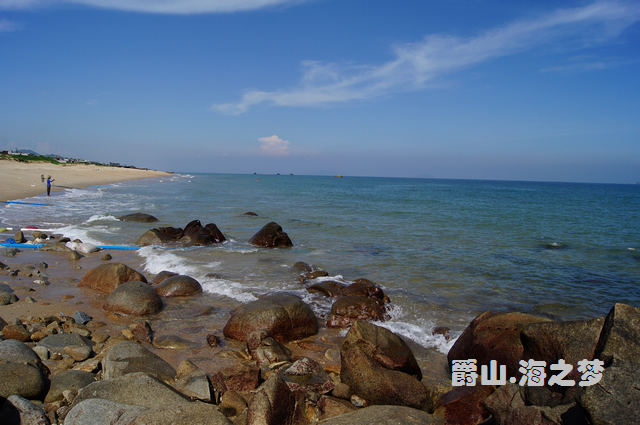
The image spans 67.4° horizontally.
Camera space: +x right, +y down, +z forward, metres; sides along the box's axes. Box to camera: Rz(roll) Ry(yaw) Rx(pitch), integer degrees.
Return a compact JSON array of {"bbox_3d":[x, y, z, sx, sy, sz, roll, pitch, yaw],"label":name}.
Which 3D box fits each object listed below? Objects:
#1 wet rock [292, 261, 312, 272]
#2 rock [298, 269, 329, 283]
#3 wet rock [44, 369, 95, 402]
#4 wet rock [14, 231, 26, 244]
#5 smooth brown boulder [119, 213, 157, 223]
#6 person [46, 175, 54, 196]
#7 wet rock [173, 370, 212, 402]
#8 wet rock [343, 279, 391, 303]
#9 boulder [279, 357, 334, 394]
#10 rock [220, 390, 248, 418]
[{"bbox_3d":[-0.407,1.256,11.258,0.470,0.246,0.376,1,4,-2],"label":"wet rock"},{"bbox_3d":[-0.134,1.350,10.110,0.633,0.256,0.500,1,4,-1],"label":"rock"},{"bbox_3d":[-2.236,1.523,4.274,0.446,0.235,0.420,-1,5,-28],"label":"wet rock"},{"bbox_3d":[-8.548,0.706,13.652,0.314,0.355,0.267,-1,5,-32],"label":"wet rock"},{"bbox_3d":[-7.711,0.222,20.400,1.520,0.400,1.100,0,5,-21],"label":"smooth brown boulder"},{"bbox_3d":[-21.229,-2.085,37.807,0.600,1.679,0.500,-2,6,-41],"label":"person"},{"bbox_3d":[-1.131,1.548,4.288,0.340,0.198,0.289,0,5,-15],"label":"wet rock"},{"bbox_3d":[0.833,1.378,8.507,0.853,0.389,0.725,2,4,6],"label":"wet rock"},{"bbox_3d":[-0.107,1.557,4.656,0.506,0.275,0.405,1,4,-1],"label":"boulder"},{"bbox_3d":[-0.715,1.589,4.020,0.235,0.178,0.212,1,4,-10],"label":"rock"}]

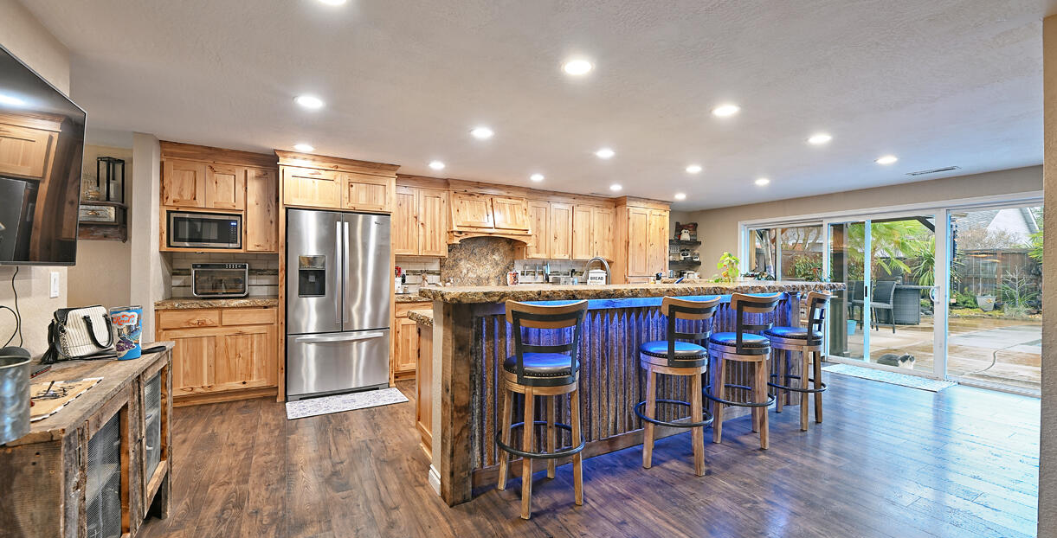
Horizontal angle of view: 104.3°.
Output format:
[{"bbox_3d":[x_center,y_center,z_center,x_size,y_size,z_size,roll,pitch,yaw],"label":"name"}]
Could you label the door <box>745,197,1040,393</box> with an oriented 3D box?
[{"bbox_3d":[4.379,0.264,5.190,0.120,2.000,3.400,0,0,-30],"label":"door"}]

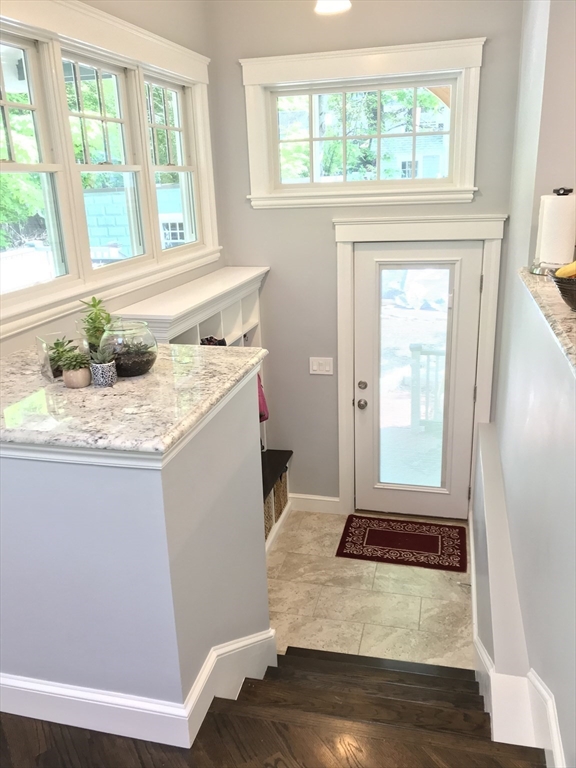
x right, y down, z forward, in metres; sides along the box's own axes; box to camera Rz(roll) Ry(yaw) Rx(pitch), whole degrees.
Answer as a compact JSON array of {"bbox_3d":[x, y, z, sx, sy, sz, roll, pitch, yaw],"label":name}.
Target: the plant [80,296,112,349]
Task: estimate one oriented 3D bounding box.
[{"bbox_3d":[-0.641,-0.205,2.070,0.100,0.180,0.100,2,18,13],"label":"plant"}]

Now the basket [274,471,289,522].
[{"bbox_3d":[-0.207,0.817,4.636,0.320,0.310,0.360,2,18,13],"label":"basket"}]

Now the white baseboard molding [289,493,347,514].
[{"bbox_3d":[0.213,0.943,4.845,0.410,0.142,0.018,2,18,13],"label":"white baseboard molding"}]

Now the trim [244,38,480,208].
[{"bbox_3d":[0.446,-1.623,3.974,1.510,0.920,0.130,2,18,13],"label":"trim"}]

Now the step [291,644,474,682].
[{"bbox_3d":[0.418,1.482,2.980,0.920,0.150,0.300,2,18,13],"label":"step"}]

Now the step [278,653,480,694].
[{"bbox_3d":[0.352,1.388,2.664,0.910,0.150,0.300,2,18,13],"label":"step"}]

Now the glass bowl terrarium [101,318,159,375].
[{"bbox_3d":[-0.495,-0.108,1.939,0.176,0.157,0.176,2,18,13],"label":"glass bowl terrarium"}]

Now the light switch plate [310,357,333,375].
[{"bbox_3d":[0.244,-0.126,4.495,0.166,0.122,0.009,2,18,13],"label":"light switch plate"}]

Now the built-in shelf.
[{"bbox_3d":[-0.480,-0.365,3.656,0.360,0.420,1.750,2,18,13],"label":"built-in shelf"}]

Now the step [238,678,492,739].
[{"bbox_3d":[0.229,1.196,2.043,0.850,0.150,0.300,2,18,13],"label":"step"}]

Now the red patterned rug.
[{"bbox_3d":[0.821,1.121,4.428,0.865,0.012,0.570,3,18,15],"label":"red patterned rug"}]

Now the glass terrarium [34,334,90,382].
[{"bbox_3d":[-0.703,-0.088,1.956,0.127,0.122,0.127,-13,21,-31],"label":"glass terrarium"}]

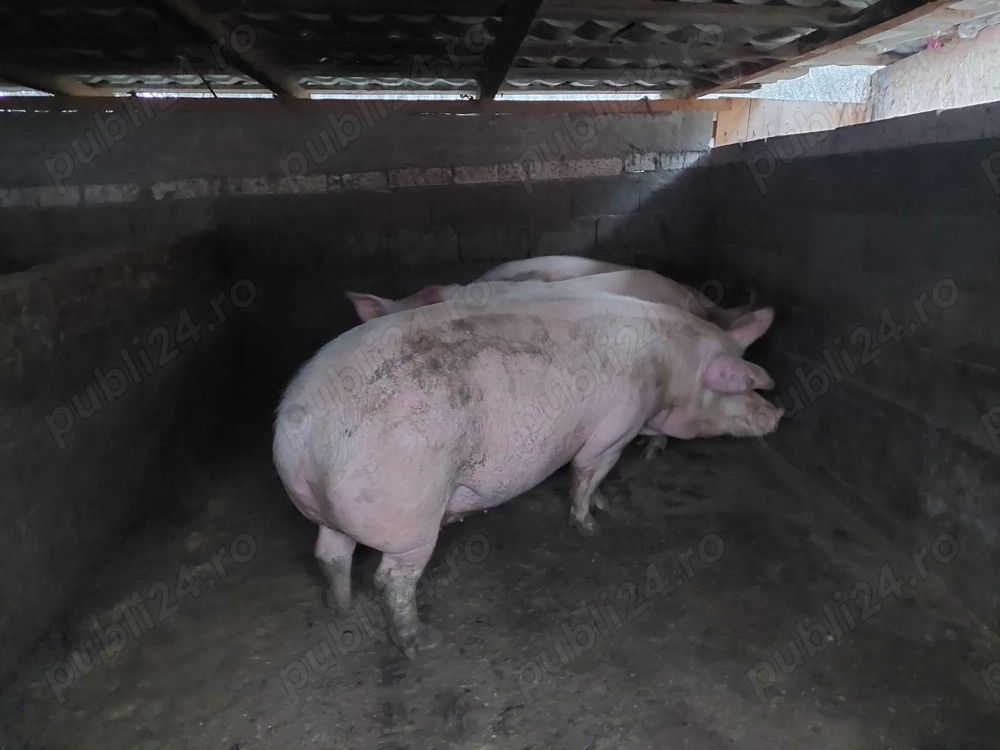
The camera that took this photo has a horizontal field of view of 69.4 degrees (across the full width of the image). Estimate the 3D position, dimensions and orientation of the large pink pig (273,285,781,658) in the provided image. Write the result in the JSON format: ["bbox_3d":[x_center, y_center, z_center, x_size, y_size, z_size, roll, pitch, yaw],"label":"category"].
[{"bbox_3d":[0.184,0.152,2.257,1.680,0.890,0.530,-12,18,-37],"label":"large pink pig"}]

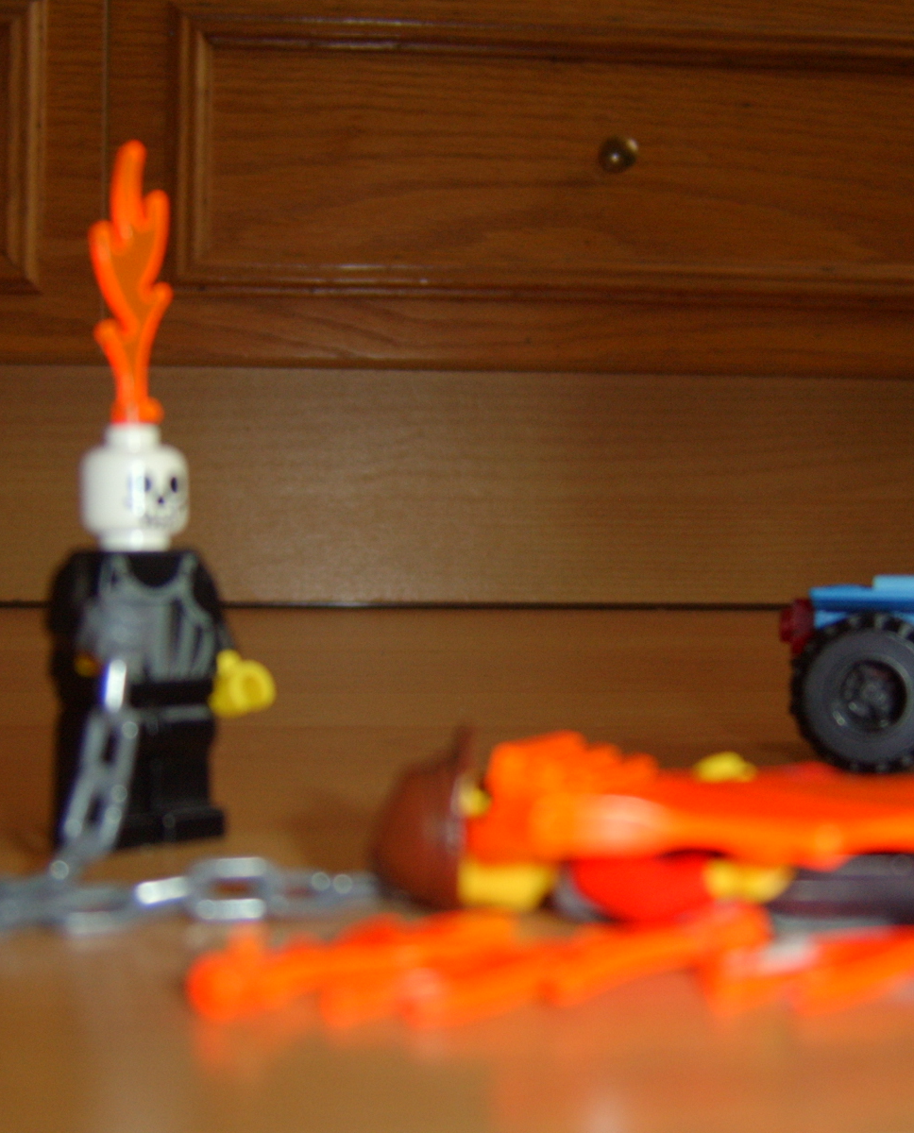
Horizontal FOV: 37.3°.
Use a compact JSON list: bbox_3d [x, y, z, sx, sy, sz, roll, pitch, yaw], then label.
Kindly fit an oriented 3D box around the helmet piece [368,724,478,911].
[{"bbox_3d":[-0.003,0.020,0.108,0.008,0.015,0.012,2,0,0],"label":"helmet piece"}]

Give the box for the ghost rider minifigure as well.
[{"bbox_3d":[-0.029,-0.007,0.130,0.022,0.068,0.013,-1,1,-44],"label":"ghost rider minifigure"}]

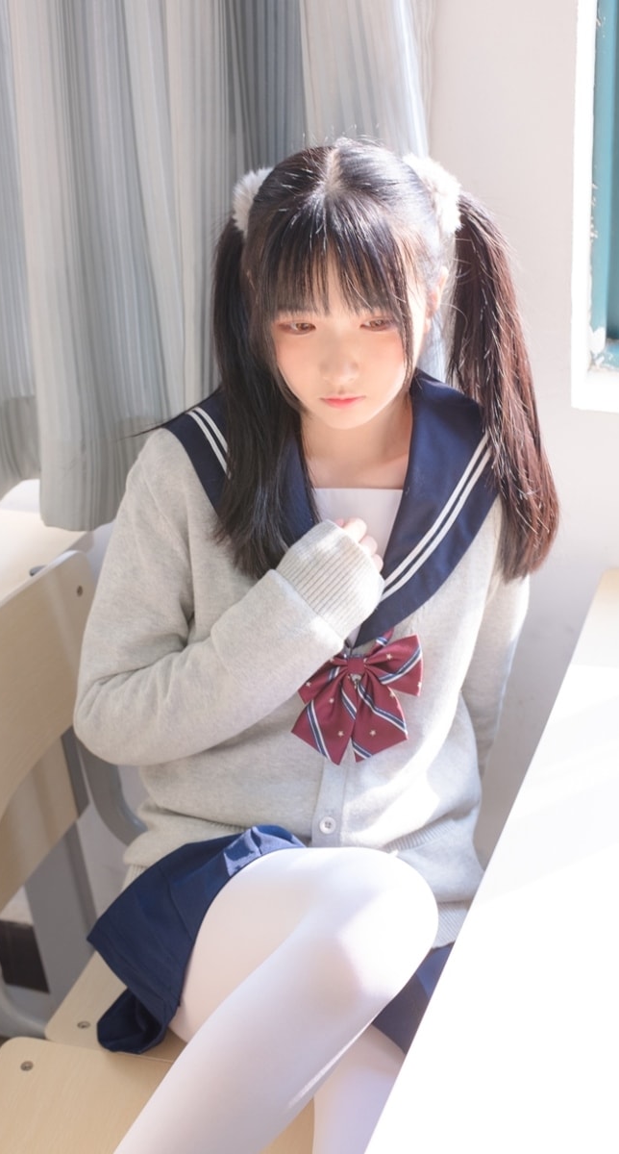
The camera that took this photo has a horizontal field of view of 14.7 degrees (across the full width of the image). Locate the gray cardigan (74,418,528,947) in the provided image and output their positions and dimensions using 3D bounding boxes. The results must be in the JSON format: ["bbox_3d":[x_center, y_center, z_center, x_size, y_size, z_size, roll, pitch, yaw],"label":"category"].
[{"bbox_3d":[-0.009,0.105,2.360,0.440,0.510,0.340,-10,35,-11],"label":"gray cardigan"}]

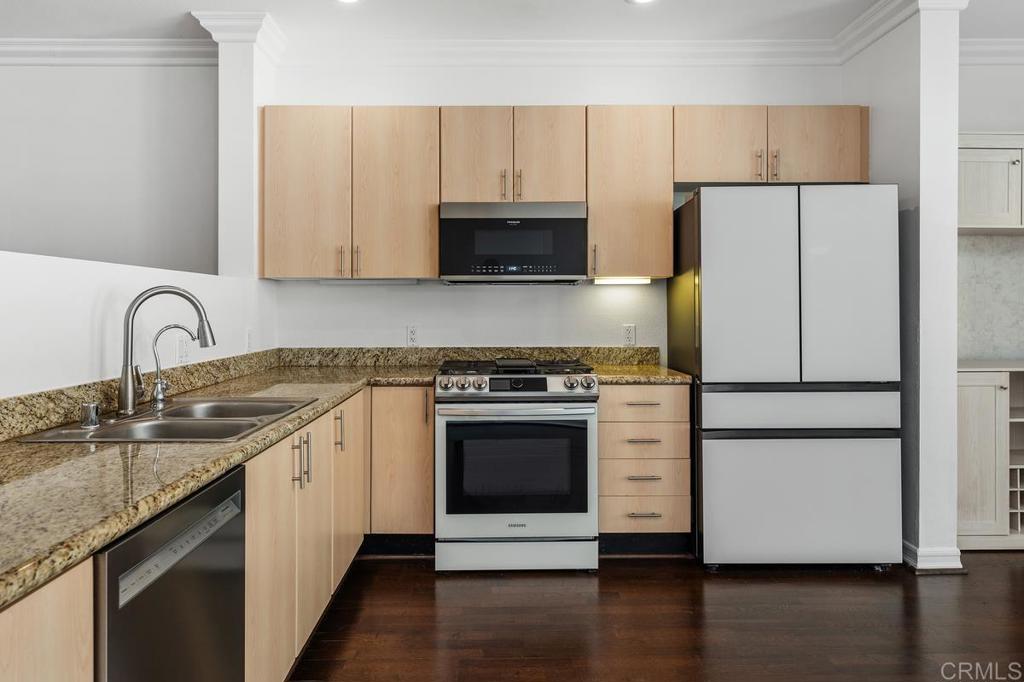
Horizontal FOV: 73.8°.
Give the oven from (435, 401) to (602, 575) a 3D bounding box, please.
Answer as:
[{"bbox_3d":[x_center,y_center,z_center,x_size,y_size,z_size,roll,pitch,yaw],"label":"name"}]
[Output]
[{"bbox_3d":[0.015,0.665,3.500,0.765,0.800,0.670,0,2,-1],"label":"oven"}]

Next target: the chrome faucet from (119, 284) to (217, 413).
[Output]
[{"bbox_3d":[-1.056,0.028,2.110,0.295,0.390,0.110,0,2,-1],"label":"chrome faucet"}]

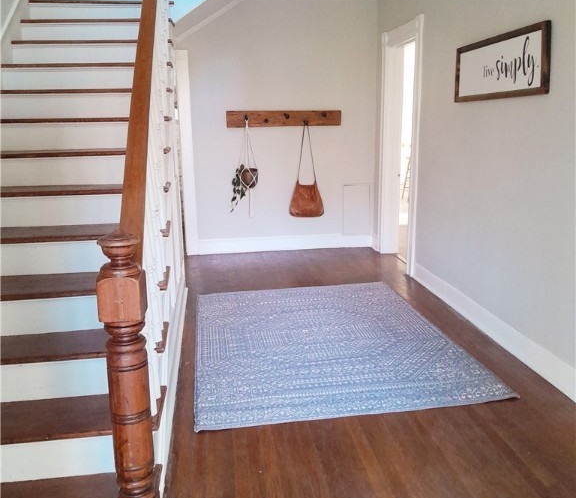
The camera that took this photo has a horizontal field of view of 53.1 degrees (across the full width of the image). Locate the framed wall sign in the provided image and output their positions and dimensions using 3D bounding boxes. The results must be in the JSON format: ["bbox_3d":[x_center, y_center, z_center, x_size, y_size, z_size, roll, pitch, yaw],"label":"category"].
[{"bbox_3d":[1.261,-1.095,3.500,0.030,0.363,1.107,-3,13,-7],"label":"framed wall sign"}]

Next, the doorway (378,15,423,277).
[{"bbox_3d":[1.065,-0.930,5.409,0.130,2.200,1.071,-3,13,-7],"label":"doorway"}]

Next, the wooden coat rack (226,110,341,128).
[{"bbox_3d":[-0.028,-1.356,5.996,1.196,0.166,0.060,-3,13,-7],"label":"wooden coat rack"}]

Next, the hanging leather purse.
[{"bbox_3d":[0.210,-0.814,6.090,0.384,0.991,0.103,-3,13,-7],"label":"hanging leather purse"}]

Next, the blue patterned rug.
[{"bbox_3d":[0.205,0.555,3.818,1.584,0.010,2.192,-3,13,-9],"label":"blue patterned rug"}]

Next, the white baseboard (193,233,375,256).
[{"bbox_3d":[-0.004,-0.069,6.321,1.913,0.162,0.020,-3,13,-7],"label":"white baseboard"}]

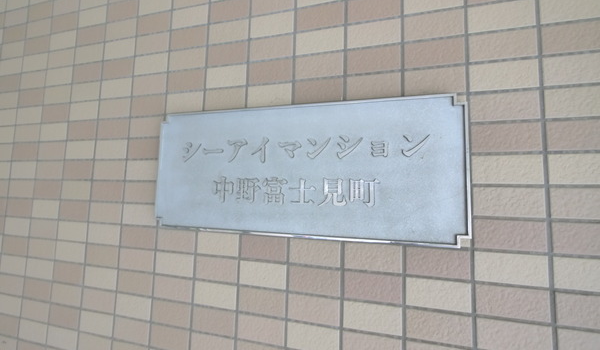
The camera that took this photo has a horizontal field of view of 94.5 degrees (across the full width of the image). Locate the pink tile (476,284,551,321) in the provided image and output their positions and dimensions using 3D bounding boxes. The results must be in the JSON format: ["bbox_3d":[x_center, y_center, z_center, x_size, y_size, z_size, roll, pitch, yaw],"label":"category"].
[{"bbox_3d":[0.315,0.189,0.414,0.095,0.045,0.009,0,-5,17],"label":"pink tile"}]

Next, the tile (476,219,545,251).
[{"bbox_3d":[0.318,0.091,0.423,0.095,0.045,0.009,0,-5,17],"label":"tile"}]

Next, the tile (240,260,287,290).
[{"bbox_3d":[-0.070,0.188,0.529,0.095,0.045,0.010,0,-5,16],"label":"tile"}]

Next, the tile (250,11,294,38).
[{"bbox_3d":[-0.055,-0.307,0.573,0.095,0.045,0.009,0,-5,16],"label":"tile"}]

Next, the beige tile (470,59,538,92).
[{"bbox_3d":[0.324,-0.159,0.444,0.095,0.045,0.009,0,-5,17],"label":"beige tile"}]

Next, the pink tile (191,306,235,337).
[{"bbox_3d":[-0.168,0.289,0.549,0.095,0.045,0.009,0,-5,16],"label":"pink tile"}]

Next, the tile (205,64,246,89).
[{"bbox_3d":[-0.156,-0.209,0.592,0.095,0.045,0.009,0,-5,17],"label":"tile"}]

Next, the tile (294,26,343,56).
[{"bbox_3d":[0.040,-0.257,0.540,0.095,0.045,0.009,0,-5,16],"label":"tile"}]

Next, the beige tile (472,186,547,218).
[{"bbox_3d":[0.319,0.041,0.427,0.095,0.045,0.009,0,-5,17],"label":"beige tile"}]

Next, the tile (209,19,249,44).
[{"bbox_3d":[-0.153,-0.308,0.600,0.095,0.045,0.009,0,-5,17],"label":"tile"}]

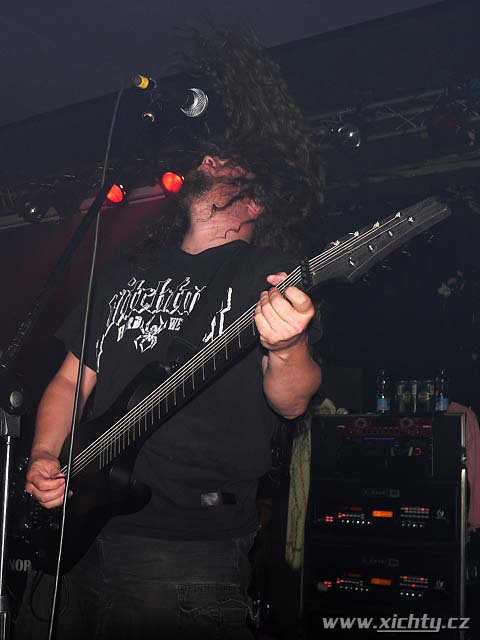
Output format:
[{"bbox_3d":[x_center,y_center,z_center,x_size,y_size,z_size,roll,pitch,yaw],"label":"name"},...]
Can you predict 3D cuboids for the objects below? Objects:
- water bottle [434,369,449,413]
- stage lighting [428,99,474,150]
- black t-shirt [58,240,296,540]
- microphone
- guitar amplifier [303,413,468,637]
[{"bbox_3d":[0.993,0.347,3.280,0.067,0.219,0.067,-3,-15,27],"label":"water bottle"},{"bbox_3d":[1.398,-1.286,4.400,0.260,0.270,0.300,-3,8,27],"label":"stage lighting"},{"bbox_3d":[-0.109,0.140,1.360,0.490,0.600,0.280,-2,-15,23],"label":"black t-shirt"},{"bbox_3d":[-0.103,-0.366,1.089,0.053,0.053,0.180,-1,8,21],"label":"microphone"},{"bbox_3d":[0.802,1.123,3.464,0.787,1.200,0.500,-3,-15,27],"label":"guitar amplifier"}]

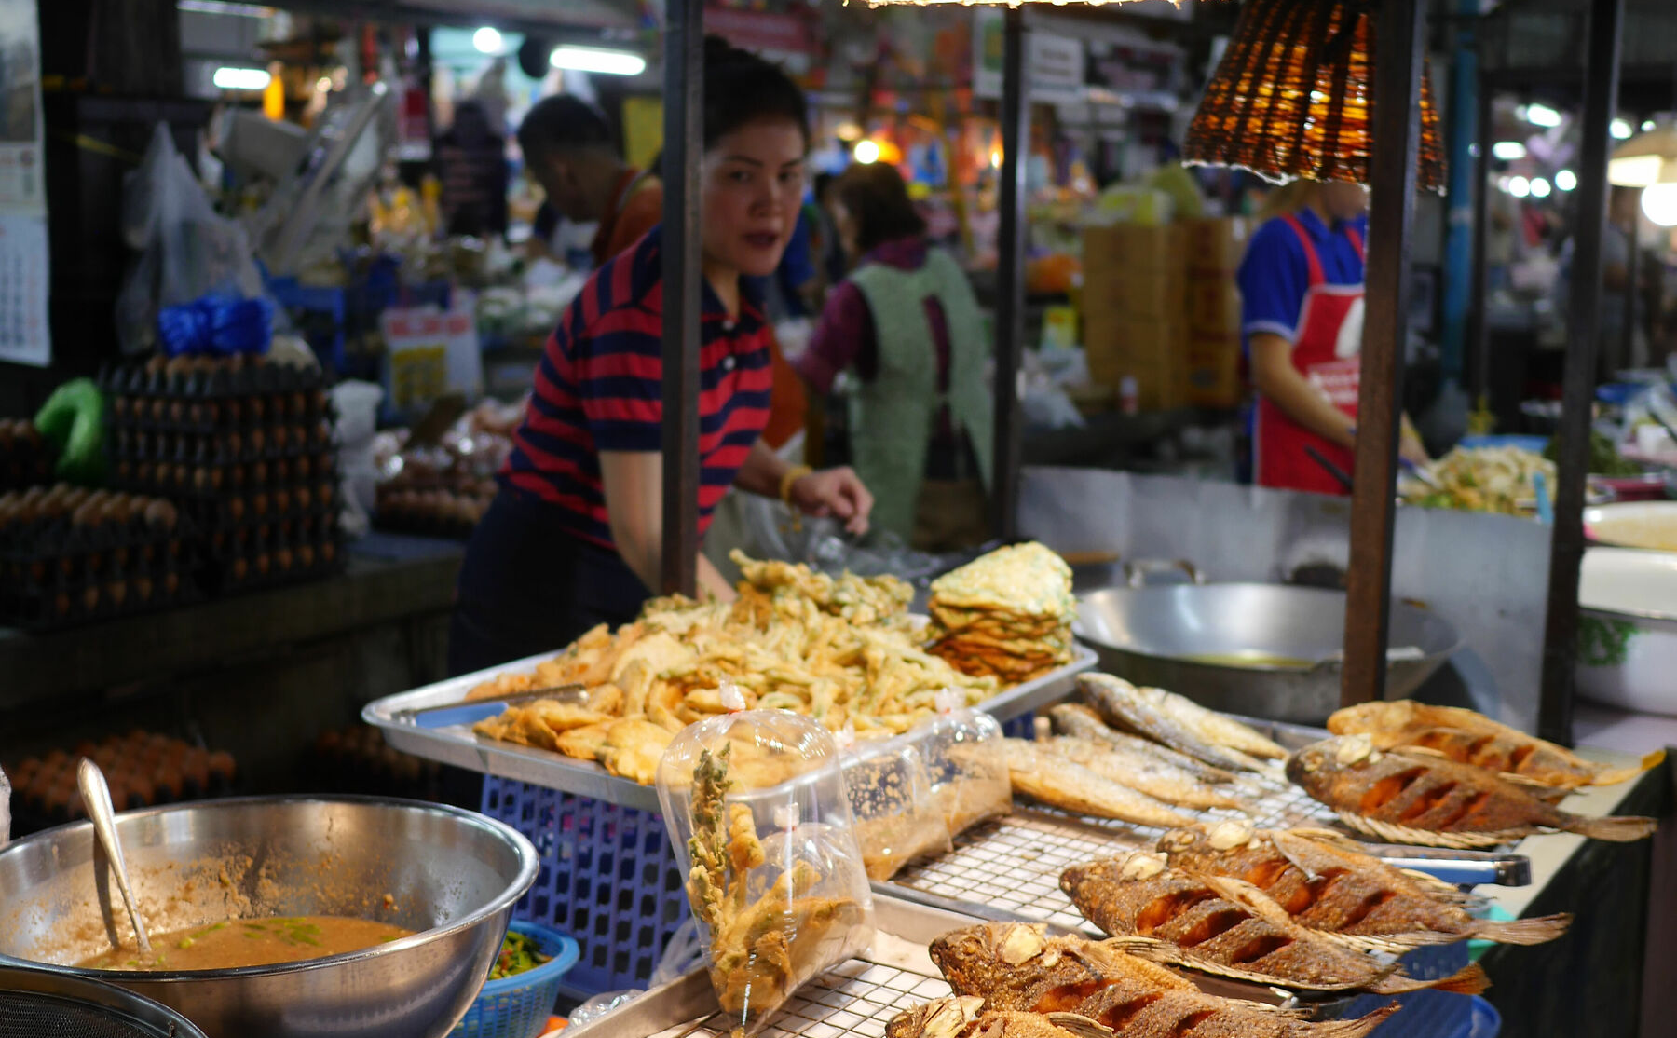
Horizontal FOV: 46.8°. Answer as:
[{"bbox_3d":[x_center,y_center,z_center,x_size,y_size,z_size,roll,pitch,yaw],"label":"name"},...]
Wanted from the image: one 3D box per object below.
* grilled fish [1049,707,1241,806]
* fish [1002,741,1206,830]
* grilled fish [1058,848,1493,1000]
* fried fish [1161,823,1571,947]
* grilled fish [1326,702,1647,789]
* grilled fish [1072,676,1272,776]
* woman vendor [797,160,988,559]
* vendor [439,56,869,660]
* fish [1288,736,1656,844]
[{"bbox_3d":[0.301,0.235,1.895,0.072,0.050,0.255,-7,13,-42],"label":"grilled fish"},{"bbox_3d":[0.201,0.220,1.586,0.255,0.050,0.060,12,13,37],"label":"fish"},{"bbox_3d":[0.284,0.273,1.310,0.314,0.055,0.125,7,10,39],"label":"grilled fish"},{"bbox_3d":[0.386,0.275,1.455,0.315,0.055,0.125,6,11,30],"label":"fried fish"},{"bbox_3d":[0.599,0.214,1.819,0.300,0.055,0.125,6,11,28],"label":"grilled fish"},{"bbox_3d":[0.301,0.190,1.744,0.055,0.050,0.257,-5,16,-34],"label":"grilled fish"},{"bbox_3d":[0.134,-0.114,4.536,0.480,1.400,0.420,-7,12,-38],"label":"woman vendor"},{"bbox_3d":[-0.230,0.218,2.231,0.540,1.485,0.490,7,12,33],"label":"vendor"},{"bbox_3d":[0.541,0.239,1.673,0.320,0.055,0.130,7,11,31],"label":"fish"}]

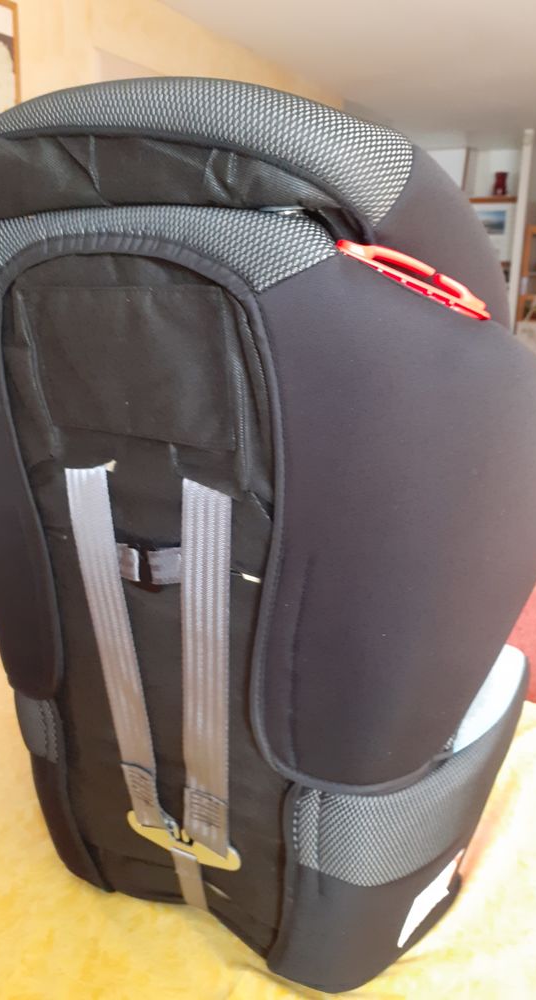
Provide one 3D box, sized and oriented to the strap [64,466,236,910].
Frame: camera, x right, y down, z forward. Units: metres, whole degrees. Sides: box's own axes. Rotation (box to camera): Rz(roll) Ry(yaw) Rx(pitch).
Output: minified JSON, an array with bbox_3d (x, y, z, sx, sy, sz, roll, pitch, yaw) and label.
[{"bbox_3d":[-0.085,0.176,0.622,0.142,0.410,0.030,8,24,25],"label":"strap"}]

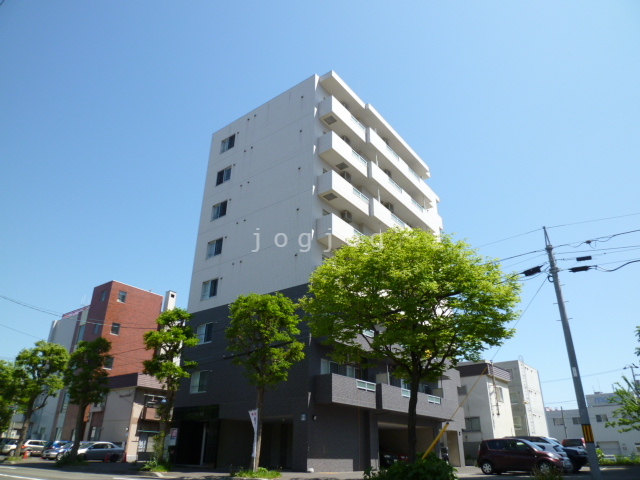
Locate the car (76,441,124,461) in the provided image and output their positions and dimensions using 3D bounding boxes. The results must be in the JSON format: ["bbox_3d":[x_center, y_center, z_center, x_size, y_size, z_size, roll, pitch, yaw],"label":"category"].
[{"bbox_3d":[-17.566,16.439,34.430,1.700,1.470,4.450,-17,-31,33],"label":"car"}]

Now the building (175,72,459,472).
[{"bbox_3d":[0.990,3.532,32.896,11.800,23.500,16.300,-17,-30,33],"label":"building"}]

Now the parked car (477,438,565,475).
[{"bbox_3d":[9.530,10.239,20.963,3.650,1.540,1.670,-14,-29,29],"label":"parked car"}]

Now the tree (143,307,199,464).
[{"bbox_3d":[-7.715,7.361,22.973,2.590,7.870,2.590,-17,-31,33],"label":"tree"}]

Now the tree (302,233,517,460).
[{"bbox_3d":[3.167,3.905,15.814,7.600,8.400,7.500,-17,-30,33],"label":"tree"}]

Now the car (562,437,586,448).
[{"bbox_3d":[19.728,15.962,33.406,1.700,1.720,4.300,-17,-31,33],"label":"car"}]

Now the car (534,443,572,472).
[{"bbox_3d":[10.594,11.244,22.995,4.100,1.490,1.700,-17,-31,33],"label":"car"}]

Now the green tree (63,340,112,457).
[{"bbox_3d":[-14.587,9.742,27.549,2.510,7.280,2.510,-17,-31,33],"label":"green tree"}]

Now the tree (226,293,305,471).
[{"bbox_3d":[-2.425,5.952,19.465,3.240,7.500,3.240,1,-25,0],"label":"tree"}]

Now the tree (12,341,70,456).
[{"bbox_3d":[-20.358,11.395,32.051,3.390,7.940,3.390,-17,-31,33],"label":"tree"}]

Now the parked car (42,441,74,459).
[{"bbox_3d":[-20.535,17.524,36.884,1.700,1.500,4.200,-17,-31,33],"label":"parked car"}]

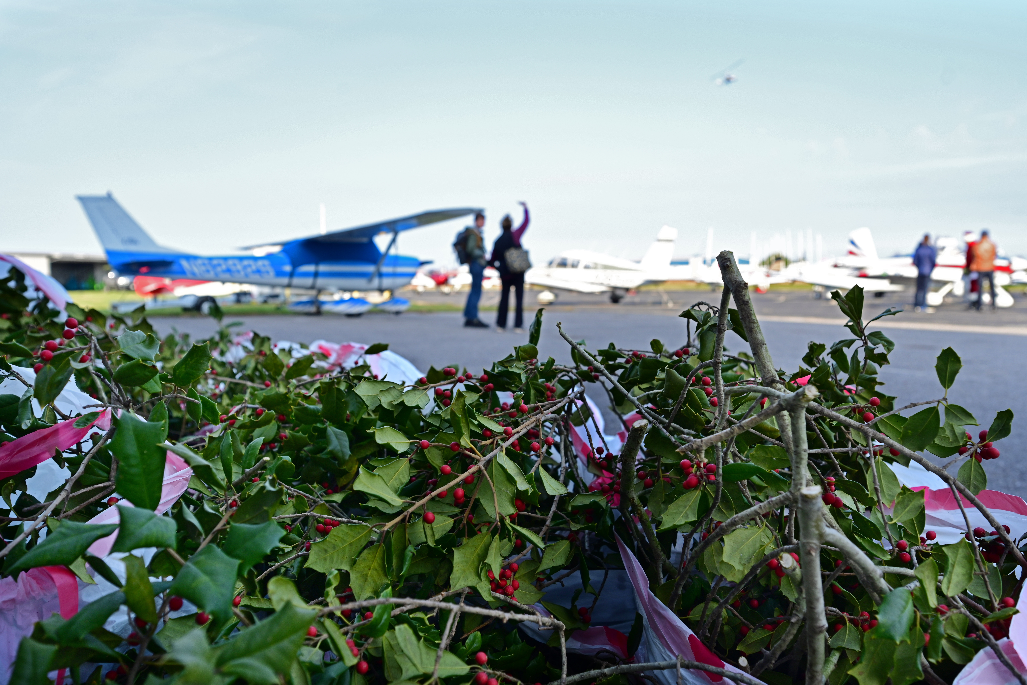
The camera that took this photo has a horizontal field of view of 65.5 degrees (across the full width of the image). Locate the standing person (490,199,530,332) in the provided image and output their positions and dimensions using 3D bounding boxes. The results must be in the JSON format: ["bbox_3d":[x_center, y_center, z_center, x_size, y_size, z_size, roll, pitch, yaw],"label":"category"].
[{"bbox_3d":[-0.045,-1.073,11.300,0.530,1.830,0.450,1,5,14],"label":"standing person"}]

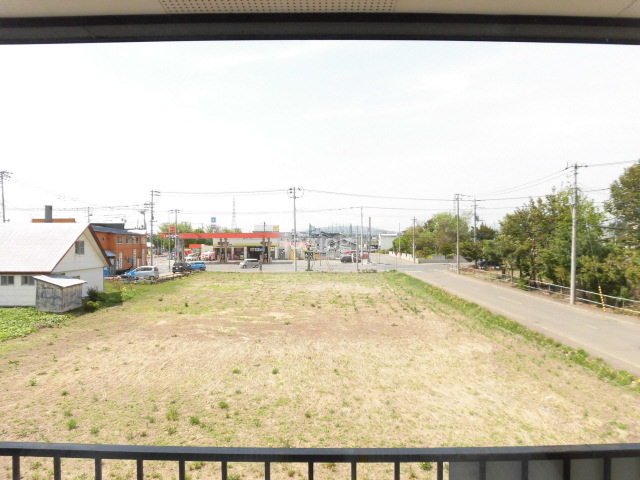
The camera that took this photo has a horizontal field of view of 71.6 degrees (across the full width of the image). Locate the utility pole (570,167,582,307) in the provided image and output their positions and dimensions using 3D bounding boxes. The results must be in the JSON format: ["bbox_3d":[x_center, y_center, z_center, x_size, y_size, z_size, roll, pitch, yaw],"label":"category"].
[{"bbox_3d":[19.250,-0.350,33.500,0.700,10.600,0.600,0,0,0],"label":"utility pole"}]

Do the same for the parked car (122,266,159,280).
[{"bbox_3d":[-21.600,4.000,53.300,3.950,1.560,1.700,0,0,0],"label":"parked car"}]

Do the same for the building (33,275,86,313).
[{"bbox_3d":[-18.500,3.780,31.700,2.350,2.350,3.000,0,0,0],"label":"building"}]

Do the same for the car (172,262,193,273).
[{"bbox_3d":[-20.900,4.100,67.600,1.750,1.650,4.400,0,0,0],"label":"car"}]

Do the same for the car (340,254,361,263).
[{"bbox_3d":[6.650,4.120,95.500,4.300,1.650,1.700,0,0,0],"label":"car"}]

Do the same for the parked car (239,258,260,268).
[{"bbox_3d":[-12.400,4.140,77.800,3.450,1.640,1.500,0,0,0],"label":"parked car"}]

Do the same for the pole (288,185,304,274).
[{"bbox_3d":[-3.850,-1.650,70.500,2.400,13.400,0.900,0,0,0],"label":"pole"}]

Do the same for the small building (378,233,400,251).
[{"bbox_3d":[26.700,1.300,171.000,8.500,7.400,7.500,0,0,0],"label":"small building"}]

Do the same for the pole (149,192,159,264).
[{"bbox_3d":[-27.900,-1.600,74.000,1.100,13.100,0.700,0,0,0],"label":"pole"}]

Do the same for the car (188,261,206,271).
[{"bbox_3d":[-20.100,4.220,71.200,3.800,1.500,1.680,0,0,0],"label":"car"}]

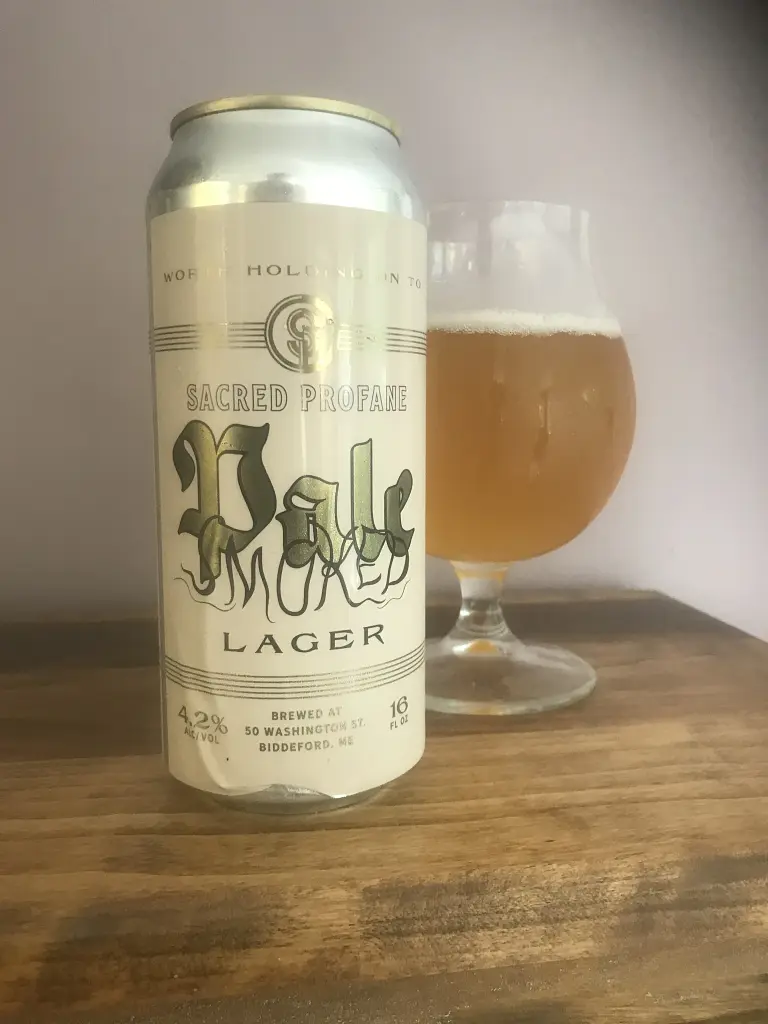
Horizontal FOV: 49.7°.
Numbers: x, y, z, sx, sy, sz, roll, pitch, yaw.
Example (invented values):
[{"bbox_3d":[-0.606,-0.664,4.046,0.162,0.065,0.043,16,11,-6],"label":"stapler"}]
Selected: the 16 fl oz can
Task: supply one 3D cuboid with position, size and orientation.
[{"bbox_3d":[-0.023,-0.011,0.206,0.066,0.158,0.066,0,7,0],"label":"16 fl oz can"}]

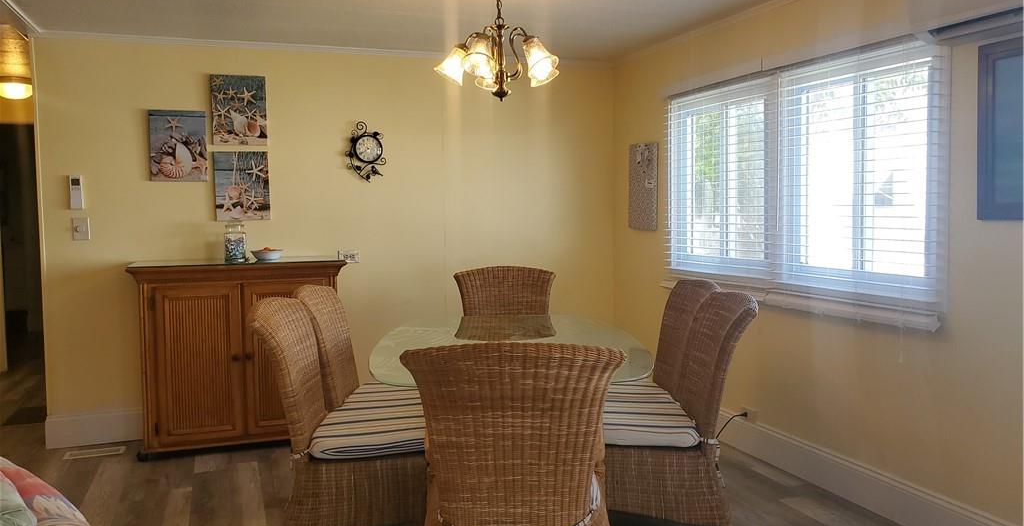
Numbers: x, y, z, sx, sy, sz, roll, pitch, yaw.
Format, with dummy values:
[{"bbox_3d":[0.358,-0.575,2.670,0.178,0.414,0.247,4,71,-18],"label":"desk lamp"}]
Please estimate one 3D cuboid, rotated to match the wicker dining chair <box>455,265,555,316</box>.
[{"bbox_3d":[-0.020,0.533,4.239,0.600,0.990,0.640,-1,3,-3],"label":"wicker dining chair"}]

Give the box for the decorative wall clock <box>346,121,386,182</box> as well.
[{"bbox_3d":[-0.845,-0.642,4.458,0.235,0.349,0.050,-2,4,-21],"label":"decorative wall clock"}]

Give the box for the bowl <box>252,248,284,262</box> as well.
[{"bbox_3d":[-1.309,-0.039,4.115,0.177,0.066,0.177,-2,4,-21],"label":"bowl"}]

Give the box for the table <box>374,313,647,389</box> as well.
[{"bbox_3d":[-0.011,0.710,3.182,1.065,0.757,1.820,-1,3,-3],"label":"table"}]

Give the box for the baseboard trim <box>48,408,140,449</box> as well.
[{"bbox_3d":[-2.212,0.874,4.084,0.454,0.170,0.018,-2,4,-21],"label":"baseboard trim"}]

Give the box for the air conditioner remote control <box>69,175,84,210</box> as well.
[{"bbox_3d":[-2.379,-0.384,4.204,0.059,0.180,0.027,-2,4,-20],"label":"air conditioner remote control"}]

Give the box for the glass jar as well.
[{"bbox_3d":[-1.537,-0.109,4.262,0.108,0.211,0.108,-1,3,-16],"label":"glass jar"}]

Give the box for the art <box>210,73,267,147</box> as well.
[{"bbox_3d":[-1.601,-0.893,4.522,0.303,0.403,0.030,-1,3,-16],"label":"art"}]

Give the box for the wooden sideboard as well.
[{"bbox_3d":[-1.512,0.515,4.372,1.120,1.040,0.475,-1,3,-16],"label":"wooden sideboard"}]

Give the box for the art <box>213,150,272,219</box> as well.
[{"bbox_3d":[-1.590,-0.452,4.549,0.303,0.403,0.030,-1,3,-16],"label":"art"}]

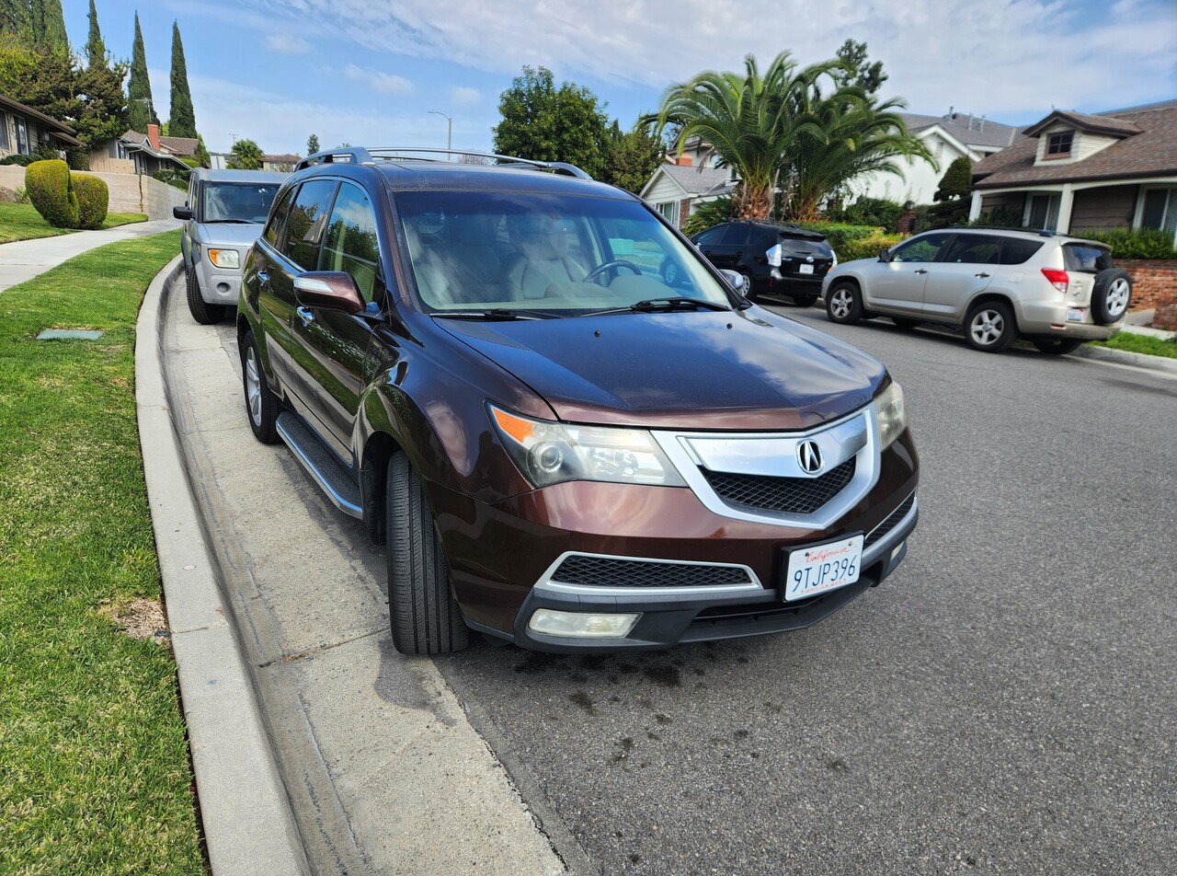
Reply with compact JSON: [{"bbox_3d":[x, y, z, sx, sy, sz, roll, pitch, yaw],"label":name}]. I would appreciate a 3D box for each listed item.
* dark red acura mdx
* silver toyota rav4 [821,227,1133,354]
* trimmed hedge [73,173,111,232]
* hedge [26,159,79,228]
[{"bbox_3d":[-0.535,-0.564,4.156,2.030,1.740,4.870,-7,18,-29],"label":"dark red acura mdx"},{"bbox_3d":[5.850,-2.410,12.350,1.830,1.710,4.580,-5,17,-30],"label":"silver toyota rav4"},{"bbox_3d":[-13.623,-6.423,21.321,0.950,1.442,1.000,-9,19,-37],"label":"trimmed hedge"},{"bbox_3d":[-14.427,-6.536,20.968,1.200,1.745,1.200,-9,19,-37],"label":"hedge"}]

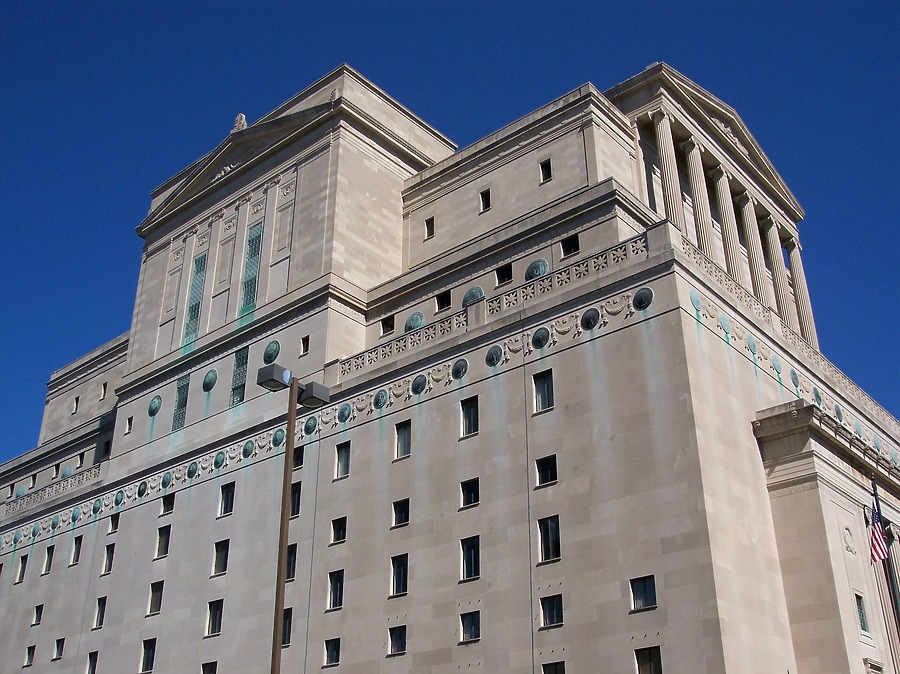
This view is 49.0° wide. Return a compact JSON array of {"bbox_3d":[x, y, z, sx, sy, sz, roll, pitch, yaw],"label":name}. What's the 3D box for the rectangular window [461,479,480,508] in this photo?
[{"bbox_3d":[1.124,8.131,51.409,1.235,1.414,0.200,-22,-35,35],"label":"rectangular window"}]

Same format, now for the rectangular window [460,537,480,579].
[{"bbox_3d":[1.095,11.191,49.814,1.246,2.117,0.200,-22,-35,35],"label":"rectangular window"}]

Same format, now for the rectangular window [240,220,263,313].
[{"bbox_3d":[-15.888,-5.562,79.629,1.880,8.080,0.300,-22,-35,35],"label":"rectangular window"}]

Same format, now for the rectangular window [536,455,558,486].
[{"bbox_3d":[5.114,7.000,51.303,1.336,1.440,0.300,-22,-35,35],"label":"rectangular window"}]

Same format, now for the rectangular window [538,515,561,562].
[{"bbox_3d":[4.760,9.559,46.513,1.256,2.062,0.260,-22,-35,35],"label":"rectangular window"}]

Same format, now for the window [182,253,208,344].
[{"bbox_3d":[-19.857,-2.916,77.255,1.763,7.388,0.260,-22,-35,35],"label":"window"}]

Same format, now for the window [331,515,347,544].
[{"bbox_3d":[-6.674,11.868,60.273,1.336,1.480,0.300,-22,-35,35],"label":"window"}]

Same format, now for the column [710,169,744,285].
[{"bbox_3d":[21.063,-7.538,74.181,1.632,11.952,1.680,-22,-35,36],"label":"column"}]

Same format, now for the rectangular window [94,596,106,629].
[{"bbox_3d":[-25.522,20.302,72.401,1.214,2.276,0.300,-22,-35,36],"label":"rectangular window"}]

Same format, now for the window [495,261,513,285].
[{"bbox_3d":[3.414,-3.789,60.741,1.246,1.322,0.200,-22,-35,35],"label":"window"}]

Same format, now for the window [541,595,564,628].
[{"bbox_3d":[5.051,13.365,48.024,1.352,1.440,0.300,-22,-35,35],"label":"window"}]

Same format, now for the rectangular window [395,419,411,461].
[{"bbox_3d":[-2.574,5.816,55.655,1.237,2.137,0.260,-22,-35,35],"label":"rectangular window"}]

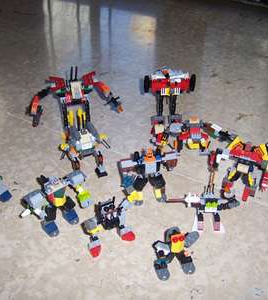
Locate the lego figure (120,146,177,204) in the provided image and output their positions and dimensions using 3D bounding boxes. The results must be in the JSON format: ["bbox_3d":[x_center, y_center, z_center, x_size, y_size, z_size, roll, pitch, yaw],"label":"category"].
[{"bbox_3d":[0.019,0.036,0.593,0.082,0.060,0.048,-5,45,-5],"label":"lego figure"}]

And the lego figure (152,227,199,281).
[{"bbox_3d":[0.049,0.127,0.511,0.052,0.048,0.039,-9,46,-8],"label":"lego figure"}]

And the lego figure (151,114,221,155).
[{"bbox_3d":[0.081,-0.025,0.661,0.112,0.050,0.040,0,45,0],"label":"lego figure"}]

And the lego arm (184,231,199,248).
[{"bbox_3d":[0.071,0.112,0.518,0.016,0.015,0.015,-11,46,-11],"label":"lego arm"}]

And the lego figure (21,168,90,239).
[{"bbox_3d":[-0.103,0.072,0.565,0.086,0.050,0.046,-24,50,-22],"label":"lego figure"}]

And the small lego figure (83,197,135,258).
[{"bbox_3d":[-0.033,0.100,0.540,0.062,0.045,0.046,-17,47,-16],"label":"small lego figure"}]

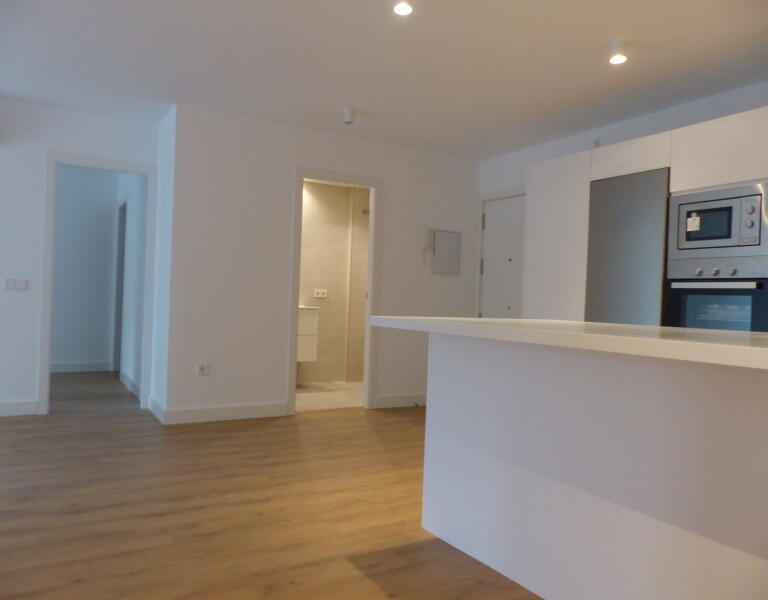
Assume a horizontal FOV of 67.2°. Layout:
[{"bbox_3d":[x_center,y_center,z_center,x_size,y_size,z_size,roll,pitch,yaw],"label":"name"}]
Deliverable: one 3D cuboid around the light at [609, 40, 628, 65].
[{"bbox_3d":[1.272,-1.345,3.123,0.088,0.095,0.088,2,1,-29],"label":"light"}]

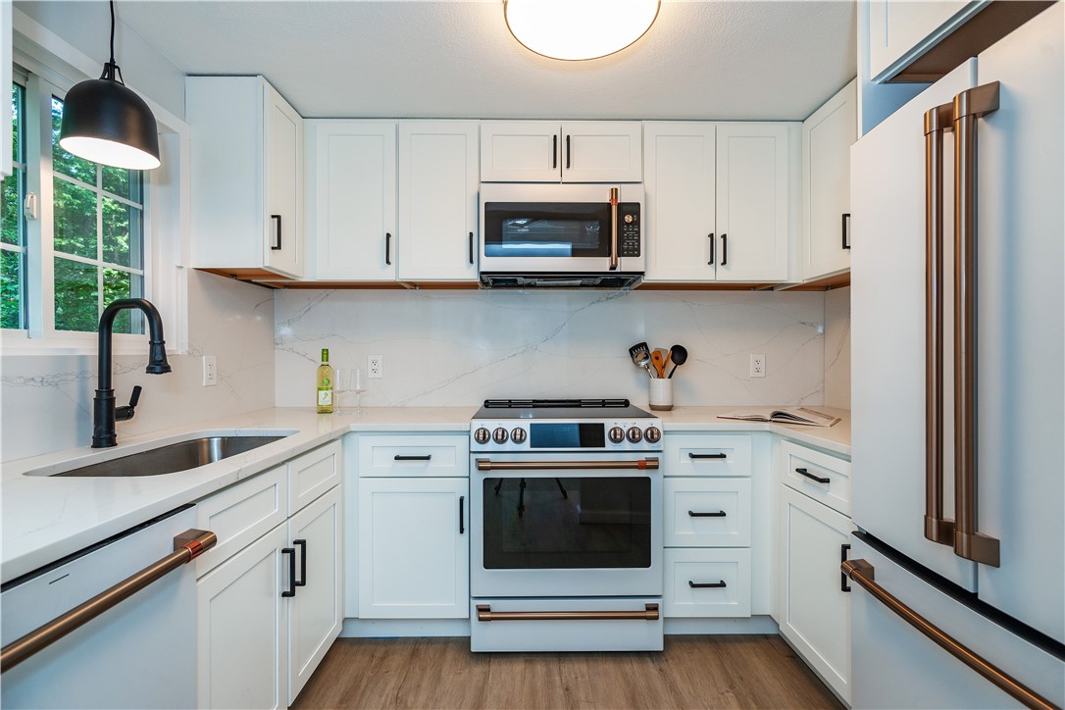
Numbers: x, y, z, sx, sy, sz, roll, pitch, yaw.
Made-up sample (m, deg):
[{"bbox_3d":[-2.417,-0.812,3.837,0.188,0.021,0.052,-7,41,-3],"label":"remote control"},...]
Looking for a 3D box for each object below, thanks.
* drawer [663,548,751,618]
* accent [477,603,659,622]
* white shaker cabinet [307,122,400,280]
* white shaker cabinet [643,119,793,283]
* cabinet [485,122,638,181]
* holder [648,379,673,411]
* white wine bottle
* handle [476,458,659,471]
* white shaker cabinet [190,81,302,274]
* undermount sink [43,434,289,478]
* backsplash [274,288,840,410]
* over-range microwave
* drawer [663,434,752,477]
[{"bbox_3d":[0.705,0.927,2.148,0.368,0.282,0.450,0,0,-1],"label":"drawer"},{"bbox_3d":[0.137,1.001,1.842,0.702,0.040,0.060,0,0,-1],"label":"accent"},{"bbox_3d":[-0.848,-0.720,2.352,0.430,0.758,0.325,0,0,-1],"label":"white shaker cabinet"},{"bbox_3d":[0.860,-0.714,2.372,0.690,0.758,0.325,0,0,-1],"label":"white shaker cabinet"},{"bbox_3d":[0.134,-0.950,2.373,0.760,0.297,0.335,0,0,-1],"label":"cabinet"},{"bbox_3d":[0.651,0.198,2.390,0.120,0.157,0.120,0,0,-1],"label":"holder"},{"bbox_3d":[-0.987,0.125,2.255,0.076,0.302,0.076,0,0,-1],"label":"white wine bottle"},{"bbox_3d":[0.138,0.422,1.826,0.705,0.036,0.073,0,0,-1],"label":"handle"},{"bbox_3d":[-1.224,-0.727,2.038,0.312,0.760,0.330,0,0,-1],"label":"white shaker cabinet"},{"bbox_3d":[-1.016,0.406,1.425,0.425,0.225,0.700,0,0,-1],"label":"undermount sink"},{"bbox_3d":[0.095,-0.035,2.526,2.928,0.628,0.030,0,0,-1],"label":"backsplash"},{"bbox_3d":[0.134,-0.579,2.344,0.759,0.420,0.395,0,0,-1],"label":"over-range microwave"},{"bbox_3d":[0.706,0.408,2.160,0.362,0.168,0.490,0,0,-1],"label":"drawer"}]

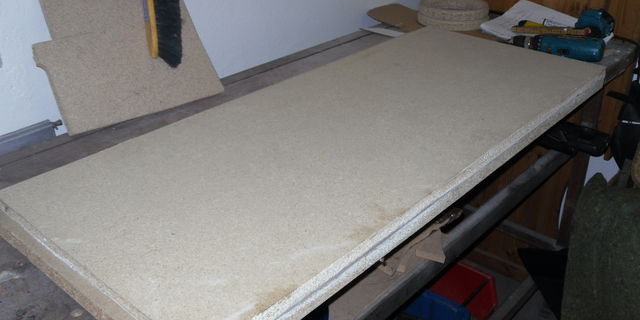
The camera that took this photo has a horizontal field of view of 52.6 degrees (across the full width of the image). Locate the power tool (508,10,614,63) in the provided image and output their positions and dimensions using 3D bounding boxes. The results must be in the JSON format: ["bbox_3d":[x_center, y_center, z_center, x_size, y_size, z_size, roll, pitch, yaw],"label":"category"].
[{"bbox_3d":[0.663,-0.351,1.772,0.230,0.083,0.245,12,30,20],"label":"power tool"}]

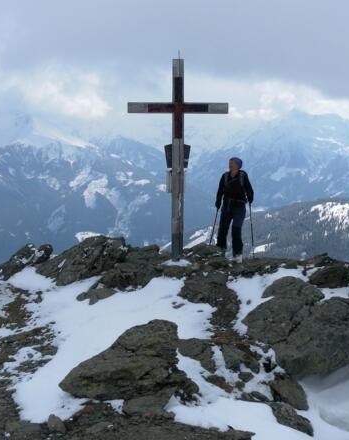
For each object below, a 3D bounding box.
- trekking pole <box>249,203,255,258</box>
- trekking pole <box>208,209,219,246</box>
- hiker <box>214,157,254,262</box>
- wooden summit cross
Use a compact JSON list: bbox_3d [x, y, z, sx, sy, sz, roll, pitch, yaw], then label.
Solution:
[{"bbox_3d":[1.260,0.143,9.625,0.050,1.030,0.060,-5,3,0],"label":"trekking pole"},{"bbox_3d":[0.640,0.131,9.650,0.050,1.000,0.060,12,13,0],"label":"trekking pole"},{"bbox_3d":[0.967,-0.165,9.600,0.600,1.680,0.420,2,4,20],"label":"hiker"},{"bbox_3d":[0.057,-0.971,9.450,1.590,3.230,0.220,0,4,0],"label":"wooden summit cross"}]

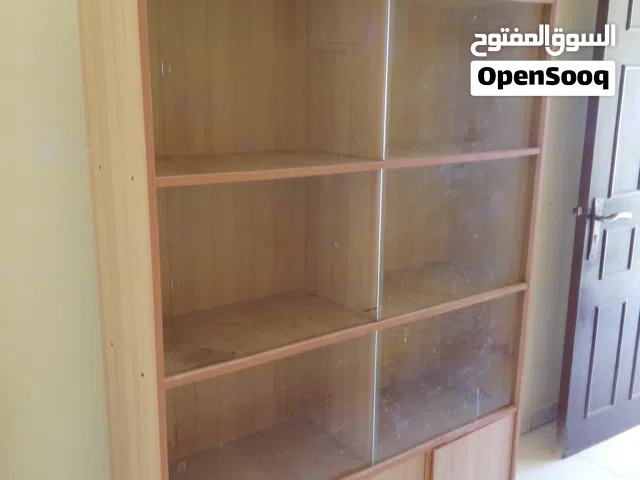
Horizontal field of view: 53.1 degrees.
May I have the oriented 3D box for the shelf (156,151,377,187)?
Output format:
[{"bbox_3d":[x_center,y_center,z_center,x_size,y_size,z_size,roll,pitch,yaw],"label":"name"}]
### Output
[{"bbox_3d":[-0.167,-0.167,1.437,0.551,0.020,0.317,-9,16,-35],"label":"shelf"}]

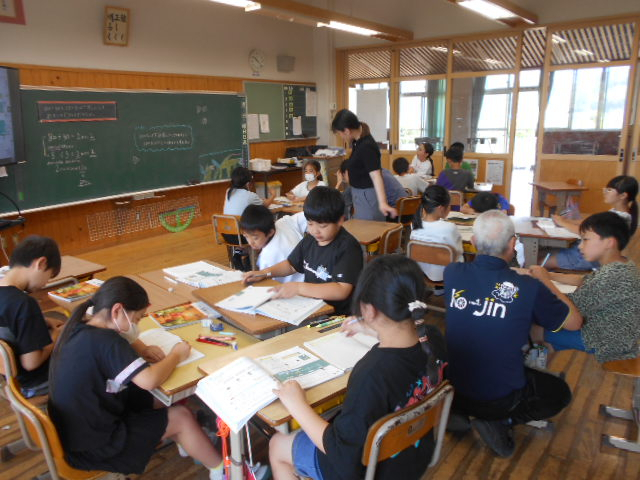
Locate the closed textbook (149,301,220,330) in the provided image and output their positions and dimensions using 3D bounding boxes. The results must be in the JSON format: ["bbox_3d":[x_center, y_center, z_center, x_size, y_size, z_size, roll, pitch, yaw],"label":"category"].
[{"bbox_3d":[-0.581,0.330,2.071,0.245,0.015,0.205,-10,16,-30],"label":"closed textbook"}]

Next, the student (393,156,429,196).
[{"bbox_3d":[0.938,-0.357,5.083,0.420,1.035,0.620,6,16,25],"label":"student"}]

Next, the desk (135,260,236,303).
[{"bbox_3d":[-0.656,0.522,2.665,0.420,0.640,0.610,-12,18,-35],"label":"desk"}]

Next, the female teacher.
[{"bbox_3d":[0.370,-0.337,4.141,0.510,1.550,0.469,-1,14,0],"label":"female teacher"}]

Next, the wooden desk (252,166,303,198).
[{"bbox_3d":[-0.680,-0.800,7.840,0.550,0.710,0.950,10,18,38],"label":"wooden desk"}]

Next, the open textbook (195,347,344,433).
[{"bbox_3d":[-0.165,0.429,1.524,0.408,0.061,0.265,-13,19,-39],"label":"open textbook"}]

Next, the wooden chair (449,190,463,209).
[{"bbox_3d":[1.306,-0.172,5.020,0.367,0.745,0.439,5,16,25],"label":"wooden chair"}]

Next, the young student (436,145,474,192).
[{"bbox_3d":[1.416,-0.401,4.955,0.420,1.165,0.620,5,16,23],"label":"young student"}]

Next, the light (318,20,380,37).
[{"bbox_3d":[0.426,-2.934,6.656,0.220,0.100,1.220,9,18,36],"label":"light"}]

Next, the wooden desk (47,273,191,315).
[{"bbox_3d":[-0.941,0.607,2.367,0.622,0.673,0.428,13,20,43],"label":"wooden desk"}]

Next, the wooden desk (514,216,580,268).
[{"bbox_3d":[1.667,0.238,3.532,0.418,0.673,0.622,5,16,25],"label":"wooden desk"}]

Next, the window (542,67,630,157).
[{"bbox_3d":[3.406,-1.674,6.285,1.000,1.120,0.060,10,18,38],"label":"window"}]

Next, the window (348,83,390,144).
[{"bbox_3d":[0.838,-2.136,8.306,0.880,1.130,0.060,10,18,38],"label":"window"}]

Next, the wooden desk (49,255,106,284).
[{"bbox_3d":[-1.555,0.532,2.678,0.439,0.694,0.632,10,18,37],"label":"wooden desk"}]

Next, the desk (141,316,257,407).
[{"bbox_3d":[-0.526,0.710,1.940,0.450,0.660,0.650,-15,19,-42],"label":"desk"}]

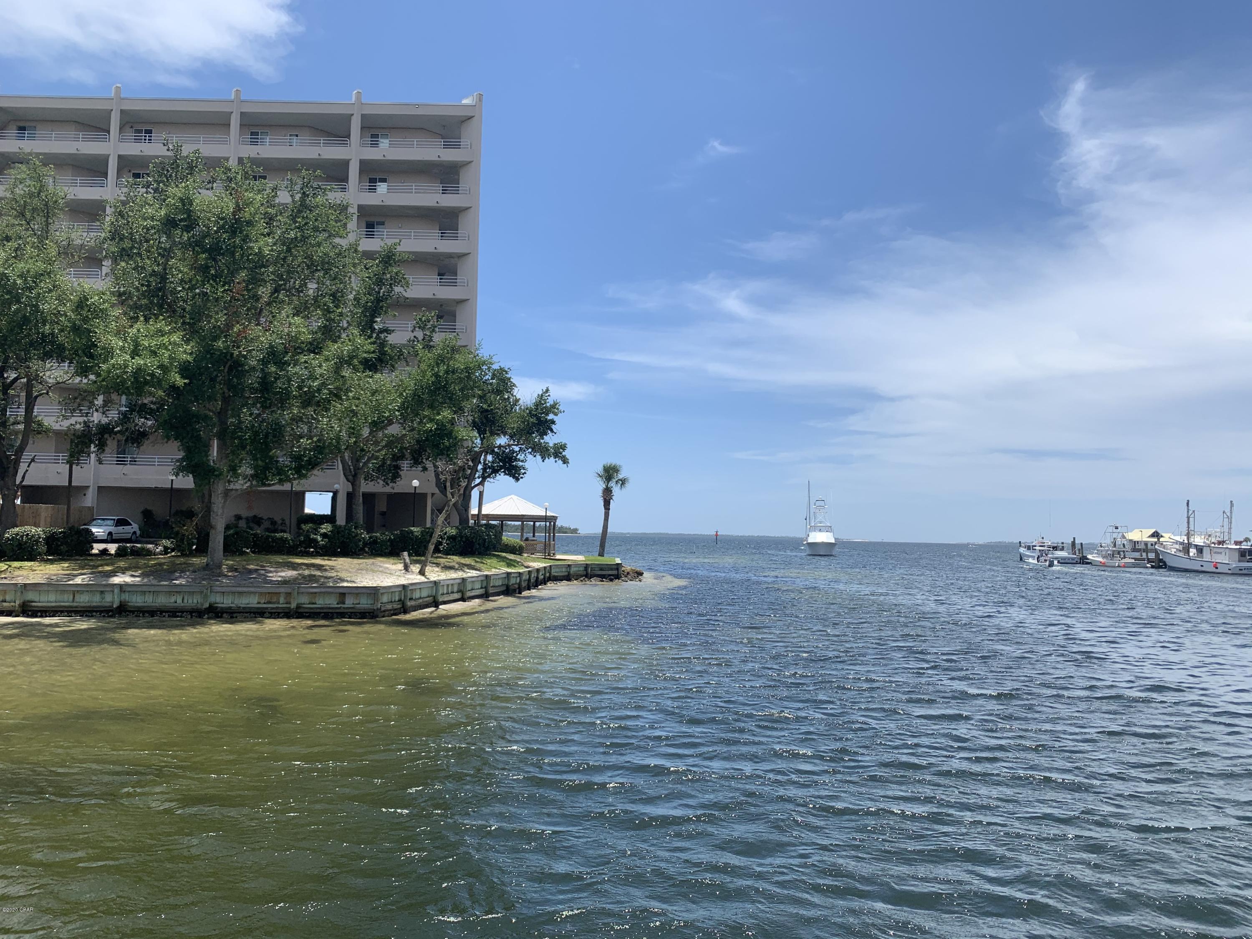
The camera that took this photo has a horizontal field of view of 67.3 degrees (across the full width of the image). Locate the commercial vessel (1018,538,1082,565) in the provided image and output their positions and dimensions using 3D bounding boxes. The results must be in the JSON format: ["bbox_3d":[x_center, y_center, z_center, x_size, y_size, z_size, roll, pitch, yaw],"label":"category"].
[{"bbox_3d":[52.733,10.008,118.621,3.800,3.500,12.500,1,-4,-1],"label":"commercial vessel"}]

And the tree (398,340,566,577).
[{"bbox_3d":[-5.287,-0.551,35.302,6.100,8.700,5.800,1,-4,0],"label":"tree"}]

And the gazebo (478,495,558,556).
[{"bbox_3d":[-7.109,3.543,60.134,5.500,3.850,5.500,1,-4,3],"label":"gazebo"}]

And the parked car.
[{"bbox_3d":[-28.937,3.324,52.349,1.700,1.400,4.400,1,-4,0],"label":"parked car"}]

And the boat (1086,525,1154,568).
[{"bbox_3d":[54.844,8.581,105.460,3.000,4.600,8.400,2,-4,-14],"label":"boat"}]

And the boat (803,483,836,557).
[{"bbox_3d":[30.660,8.000,148.375,4.800,10.800,13.500,0,-4,9],"label":"boat"}]

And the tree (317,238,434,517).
[{"bbox_3d":[-11.832,-3.174,44.496,6.000,14.300,6.000,1,-4,0],"label":"tree"}]

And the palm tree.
[{"bbox_3d":[-0.964,2.607,61.717,2.200,6.250,2.200,1,-4,0],"label":"palm tree"}]

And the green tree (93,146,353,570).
[{"bbox_3d":[-13.503,-3.582,31.886,8.500,14.000,8.300,1,-4,0],"label":"green tree"}]

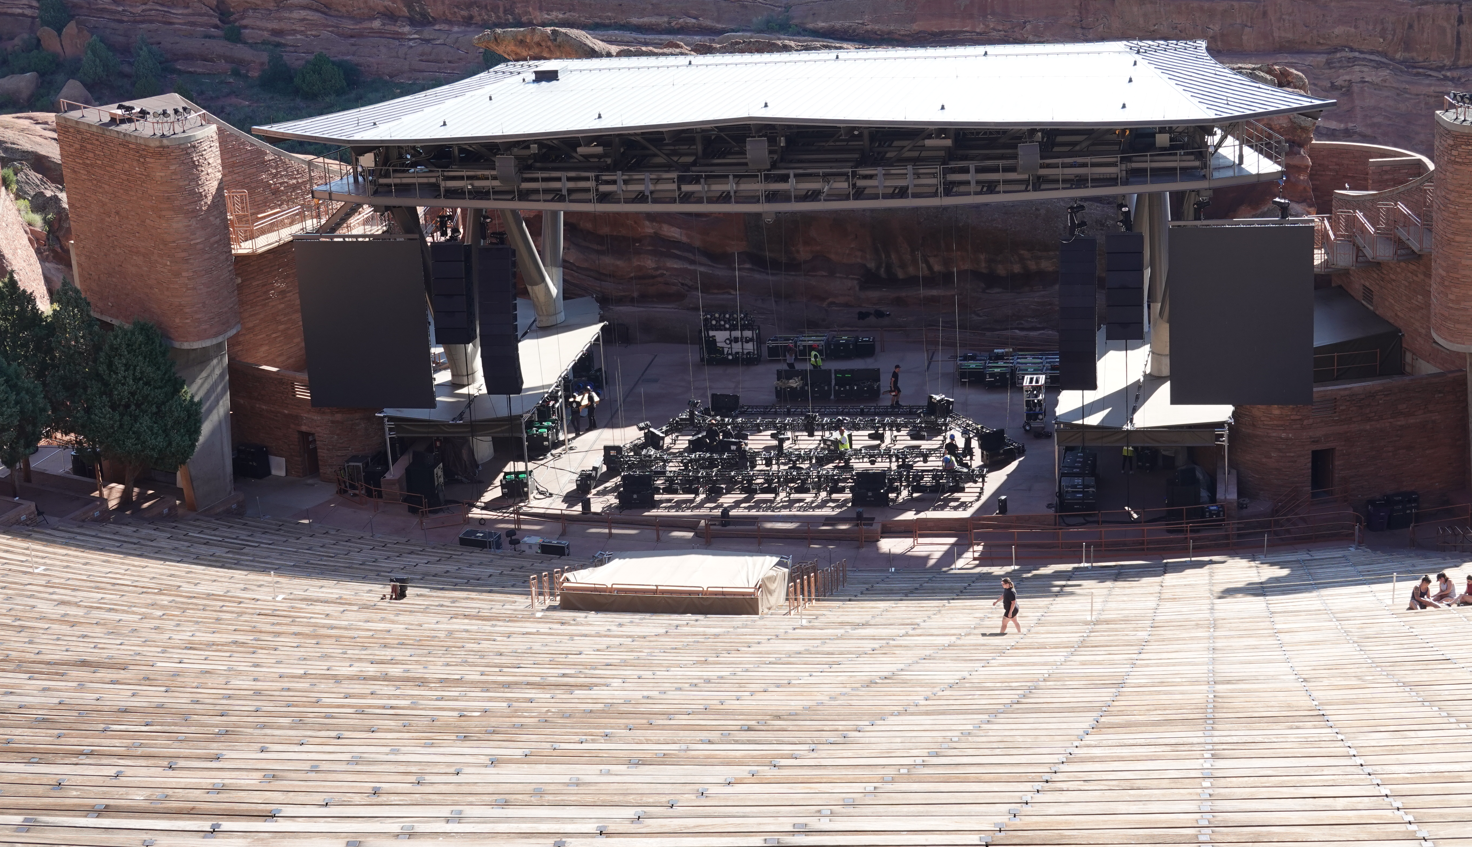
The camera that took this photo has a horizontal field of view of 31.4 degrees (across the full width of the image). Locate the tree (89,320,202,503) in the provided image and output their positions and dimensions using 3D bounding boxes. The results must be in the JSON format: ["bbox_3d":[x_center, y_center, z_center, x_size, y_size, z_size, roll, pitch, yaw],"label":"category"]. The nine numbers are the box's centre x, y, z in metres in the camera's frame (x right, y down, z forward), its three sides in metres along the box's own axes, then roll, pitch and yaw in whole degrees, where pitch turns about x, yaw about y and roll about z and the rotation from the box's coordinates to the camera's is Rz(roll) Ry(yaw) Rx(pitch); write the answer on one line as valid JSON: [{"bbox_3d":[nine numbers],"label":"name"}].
[{"bbox_3d":[-21.878,-0.358,96.943,4.200,7.043,4.200,-3,18,1],"label":"tree"}]

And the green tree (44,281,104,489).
[{"bbox_3d":[-24.564,-1.376,97.800,2.600,8.200,2.600,-3,18,0],"label":"green tree"}]

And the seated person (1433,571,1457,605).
[{"bbox_3d":[19.659,4.574,72.500,0.720,0.840,0.550,-11,19,-23],"label":"seated person"}]

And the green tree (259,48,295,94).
[{"bbox_3d":[-37.222,-28.521,212.000,2.980,3.470,2.980,-3,17,1],"label":"green tree"}]

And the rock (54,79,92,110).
[{"bbox_3d":[-52.608,-26.063,208.000,3.200,2.800,2.900,-3,18,0],"label":"rock"}]

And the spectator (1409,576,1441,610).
[{"bbox_3d":[18.375,4.511,69.800,0.680,0.900,0.550,9,22,33],"label":"spectator"}]

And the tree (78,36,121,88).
[{"bbox_3d":[-55.948,-31.752,230.000,3.800,4.700,3.800,-3,18,0],"label":"tree"}]

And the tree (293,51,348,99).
[{"bbox_3d":[-33.046,-27.663,208.000,4.200,3.490,4.200,-3,17,1],"label":"tree"}]

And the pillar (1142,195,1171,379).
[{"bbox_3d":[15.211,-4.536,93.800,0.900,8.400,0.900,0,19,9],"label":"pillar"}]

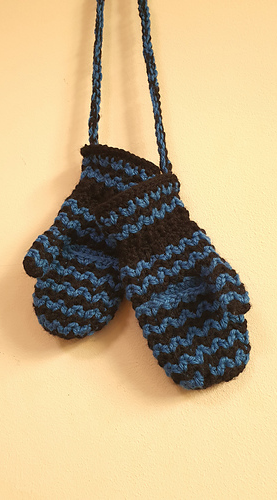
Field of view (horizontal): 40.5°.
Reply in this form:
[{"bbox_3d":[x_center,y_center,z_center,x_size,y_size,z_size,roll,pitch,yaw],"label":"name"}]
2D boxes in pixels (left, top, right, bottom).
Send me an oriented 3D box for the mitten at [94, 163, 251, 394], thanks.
[{"bbox_3d":[0.036,0.028,0.300,0.088,0.172,0.040,-24,3,1],"label":"mitten"}]

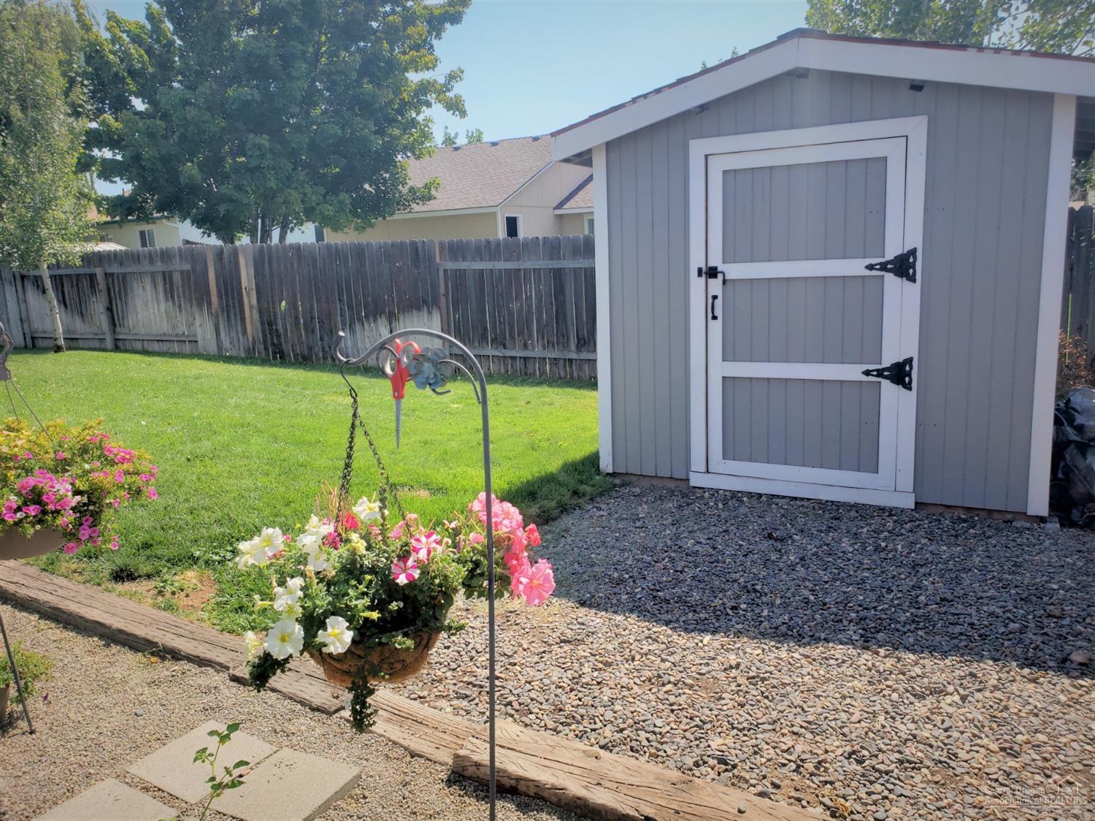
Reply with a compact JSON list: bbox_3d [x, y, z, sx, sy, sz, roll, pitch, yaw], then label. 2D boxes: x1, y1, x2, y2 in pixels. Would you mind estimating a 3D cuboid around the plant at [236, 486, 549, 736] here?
[{"bbox_3d":[-0.307,0.395,1.670,0.600,0.440,0.480,-2,10,0],"label":"plant"}]

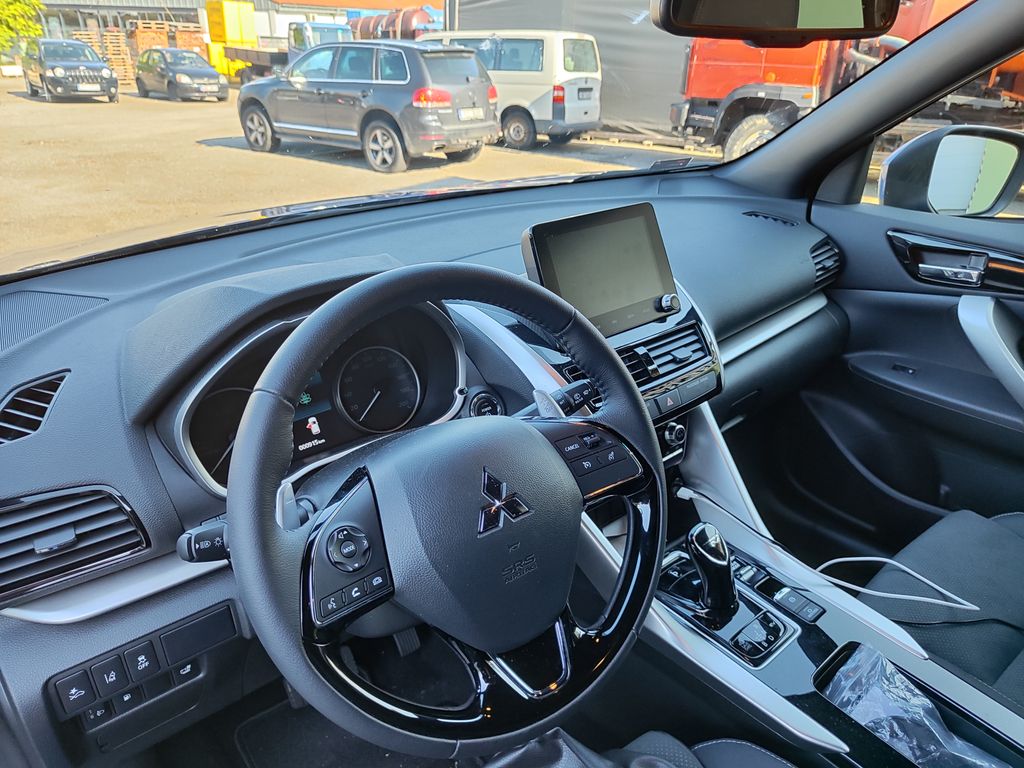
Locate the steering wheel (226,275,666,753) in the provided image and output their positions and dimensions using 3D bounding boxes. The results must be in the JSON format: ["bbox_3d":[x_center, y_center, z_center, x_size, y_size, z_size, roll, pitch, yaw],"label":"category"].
[{"bbox_3d":[-0.033,0.091,0.558,0.380,0.380,0.100,-16,0,-32],"label":"steering wheel"}]

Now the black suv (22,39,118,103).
[{"bbox_3d":[-13.050,-9.220,20.000,1.790,1.640,4.400,-20,33,-37],"label":"black suv"}]

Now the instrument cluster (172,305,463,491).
[{"bbox_3d":[-0.209,0.017,0.772,0.325,0.160,0.100,-16,9,-32],"label":"instrument cluster"}]

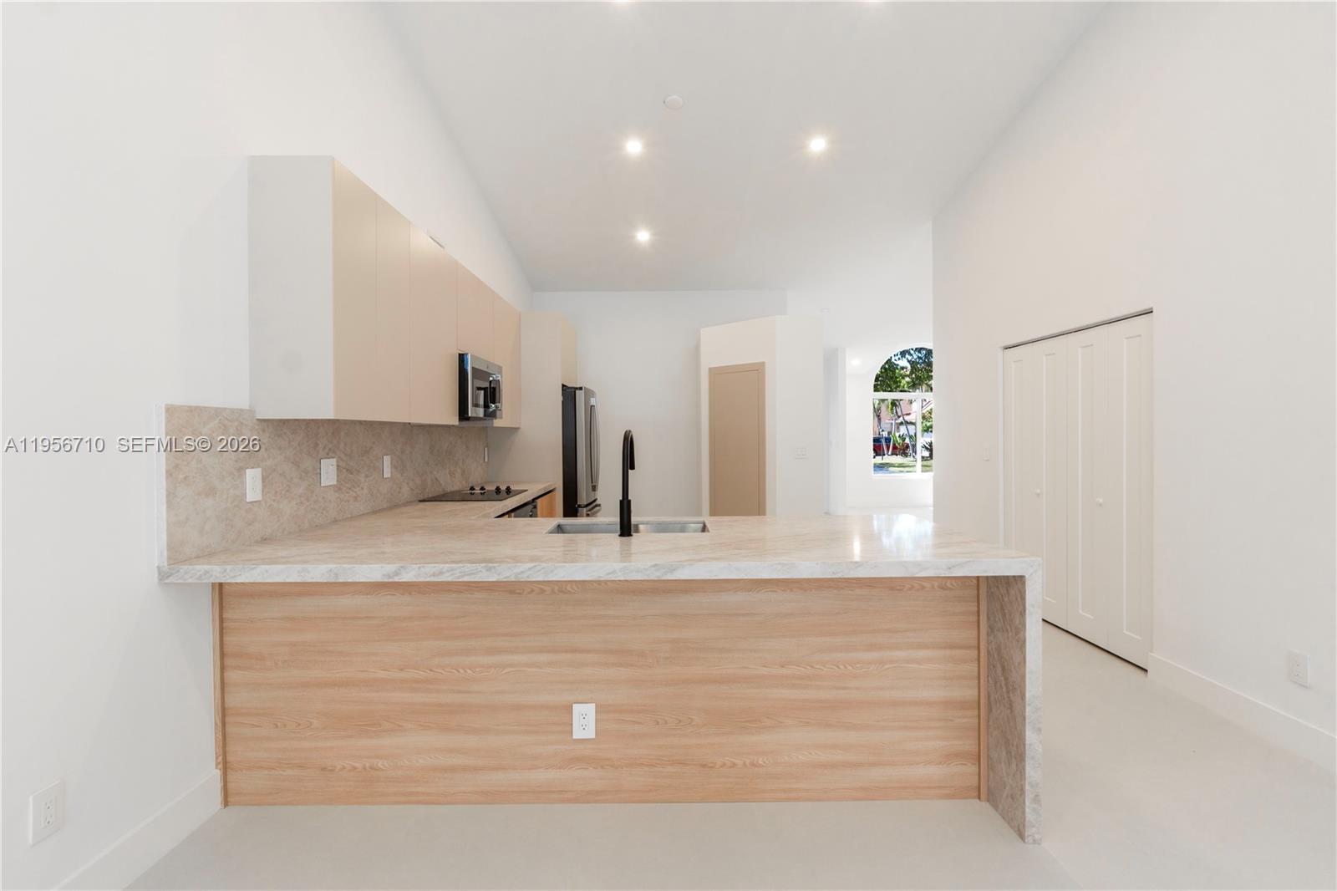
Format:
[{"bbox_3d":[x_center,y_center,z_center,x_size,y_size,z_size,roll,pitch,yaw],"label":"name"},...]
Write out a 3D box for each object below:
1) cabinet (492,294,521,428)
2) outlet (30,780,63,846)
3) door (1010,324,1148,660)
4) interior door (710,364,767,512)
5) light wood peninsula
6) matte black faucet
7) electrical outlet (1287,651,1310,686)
[{"bbox_3d":[-1.471,-0.659,4.819,0.335,1.020,0.780,0,1,0],"label":"cabinet"},{"bbox_3d":[-1.622,0.963,1.554,0.009,0.124,0.079,0,1,0],"label":"outlet"},{"bbox_3d":[2.623,0.246,3.930,0.040,1.955,1.390,0,1,0],"label":"door"},{"bbox_3d":[0.681,0.204,5.995,0.040,2.010,0.725,-1,1,-44],"label":"interior door"},{"bbox_3d":[-0.214,0.824,2.435,2.830,0.922,1.050,0,1,0],"label":"light wood peninsula"},{"bbox_3d":[-0.167,0.150,2.498,0.062,0.425,0.255,0,1,3],"label":"matte black faucet"},{"bbox_3d":[2.566,0.908,2.421,0.009,0.124,0.079,0,1,0],"label":"electrical outlet"}]

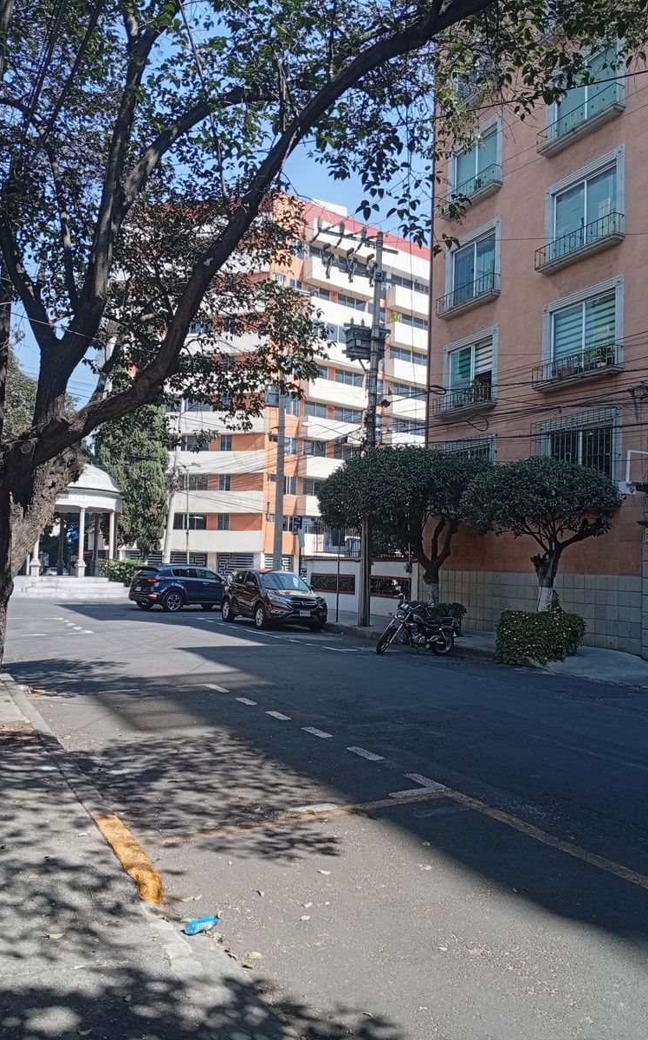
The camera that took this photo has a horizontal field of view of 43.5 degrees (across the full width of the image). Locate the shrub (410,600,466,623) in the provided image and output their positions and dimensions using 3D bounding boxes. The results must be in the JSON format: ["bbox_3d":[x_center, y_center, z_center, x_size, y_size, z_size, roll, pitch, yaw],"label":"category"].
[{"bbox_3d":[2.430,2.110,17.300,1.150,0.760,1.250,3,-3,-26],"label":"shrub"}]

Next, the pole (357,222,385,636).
[{"bbox_3d":[1.340,-2.568,22.391,0.330,10.950,0.330,4,-4,-27],"label":"pole"}]

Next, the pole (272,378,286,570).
[{"bbox_3d":[-1.496,-0.927,27.676,0.280,8.070,0.280,3,-4,-27],"label":"pole"}]

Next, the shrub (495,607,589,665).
[{"bbox_3d":[4.280,2.269,15.899,1.380,0.950,1.330,3,-4,-27],"label":"shrub"}]

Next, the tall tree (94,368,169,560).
[{"bbox_3d":[-10.900,-2.200,46.000,4.300,12.800,4.300,3,-3,-18],"label":"tall tree"}]

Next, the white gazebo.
[{"bbox_3d":[-11.660,-0.180,37.500,4.800,5.700,4.800,3,-3,-18],"label":"white gazebo"}]

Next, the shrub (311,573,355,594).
[{"bbox_3d":[0.347,2.410,30.997,0.450,0.680,3.600,3,-4,-27],"label":"shrub"}]

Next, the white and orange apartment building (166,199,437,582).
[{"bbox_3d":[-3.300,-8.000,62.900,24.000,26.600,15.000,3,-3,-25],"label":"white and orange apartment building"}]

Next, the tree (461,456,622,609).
[{"bbox_3d":[4.349,0.680,15.941,3.050,3.950,3.050,3,-4,-27],"label":"tree"}]

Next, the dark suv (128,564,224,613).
[{"bbox_3d":[-4.740,2.440,29.300,4.480,1.640,1.860,5,-4,-43],"label":"dark suv"}]

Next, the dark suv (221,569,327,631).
[{"bbox_3d":[-1.570,2.290,23.950,1.850,1.660,4.550,3,-3,-28],"label":"dark suv"}]

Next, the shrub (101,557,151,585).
[{"bbox_3d":[-8.833,2.429,36.239,2.000,1.400,1.500,3,-4,-27],"label":"shrub"}]

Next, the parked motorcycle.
[{"bbox_3d":[1.690,1.870,15.150,2.020,1.250,0.820,3,-3,-30],"label":"parked motorcycle"}]

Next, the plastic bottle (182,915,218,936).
[{"bbox_3d":[-0.520,1.765,3.550,0.163,0.056,0.056,4,-4,-38],"label":"plastic bottle"}]

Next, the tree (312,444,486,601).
[{"bbox_3d":[2.025,0.492,19.596,4.000,4.550,4.100,2,-3,0],"label":"tree"}]

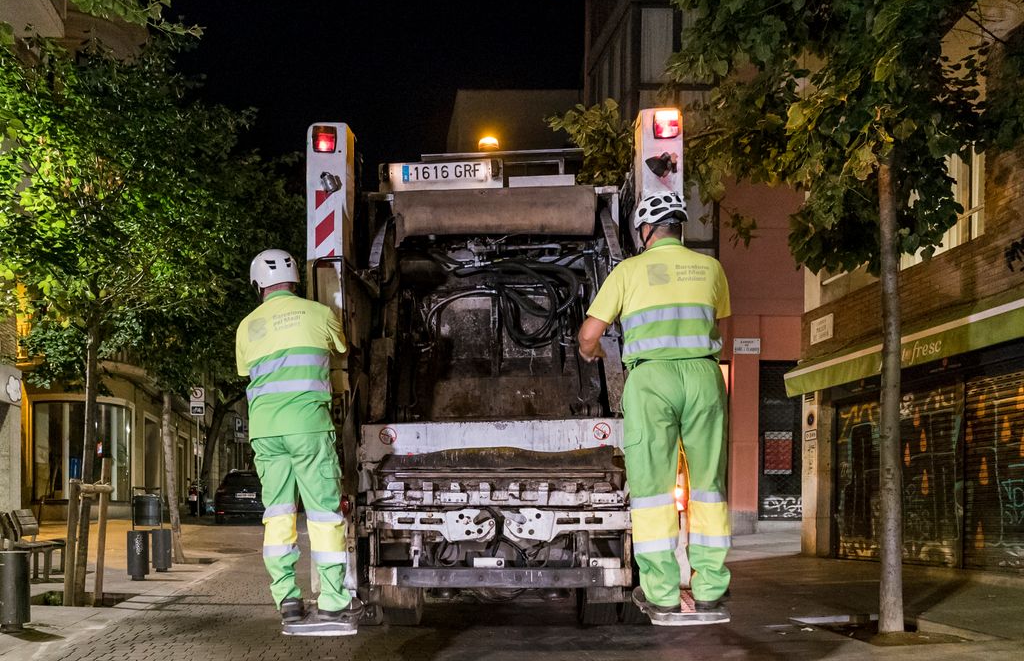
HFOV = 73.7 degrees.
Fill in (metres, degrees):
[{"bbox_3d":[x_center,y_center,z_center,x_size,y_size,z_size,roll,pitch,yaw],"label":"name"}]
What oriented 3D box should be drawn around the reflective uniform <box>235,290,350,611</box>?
[{"bbox_3d":[-1.032,0.565,3.240,0.500,1.510,0.400,-5,-7,20],"label":"reflective uniform"}]

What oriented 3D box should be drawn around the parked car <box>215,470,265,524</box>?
[{"bbox_3d":[-7.810,5.015,21.200,1.800,1.500,4.300,2,-9,-10],"label":"parked car"}]

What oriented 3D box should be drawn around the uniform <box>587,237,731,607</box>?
[{"bbox_3d":[0.639,0.398,3.020,0.580,1.580,0.400,1,-7,-5],"label":"uniform"}]

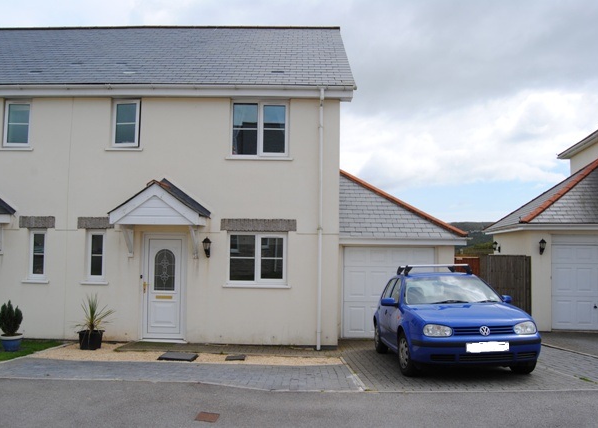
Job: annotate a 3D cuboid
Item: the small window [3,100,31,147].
[{"bbox_3d":[-5.738,-1.825,9.825,0.534,0.955,0.100,1,-3,1],"label":"small window"}]

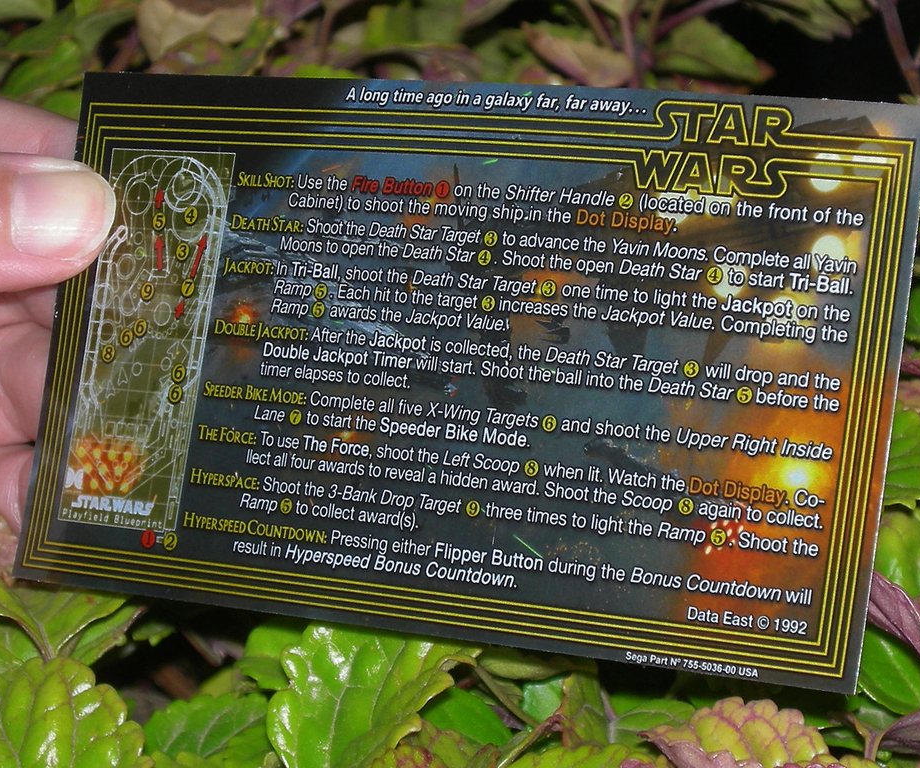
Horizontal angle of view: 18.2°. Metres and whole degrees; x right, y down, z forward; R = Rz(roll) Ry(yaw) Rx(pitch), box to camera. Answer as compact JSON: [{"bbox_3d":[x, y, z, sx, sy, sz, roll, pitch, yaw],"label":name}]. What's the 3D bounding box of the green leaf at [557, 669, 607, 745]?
[{"bbox_3d":[0.020,0.052,0.458,0.010,0.014,0.005,14,-10,-25],"label":"green leaf"}]

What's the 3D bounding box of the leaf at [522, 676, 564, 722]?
[{"bbox_3d":[0.014,0.053,0.478,0.009,0.004,0.011,12,67,1],"label":"leaf"}]

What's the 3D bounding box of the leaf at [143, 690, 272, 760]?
[{"bbox_3d":[-0.042,0.059,0.485,0.022,0.006,0.017,-9,53,1],"label":"leaf"}]

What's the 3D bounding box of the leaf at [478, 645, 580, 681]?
[{"bbox_3d":[0.012,0.048,0.500,0.019,0.006,0.012,-6,41,-7],"label":"leaf"}]

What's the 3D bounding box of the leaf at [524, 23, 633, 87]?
[{"bbox_3d":[0.024,-0.065,0.570,0.024,0.006,0.011,24,60,8],"label":"leaf"}]

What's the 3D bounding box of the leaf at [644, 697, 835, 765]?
[{"bbox_3d":[0.043,0.054,0.447,0.029,0.007,0.014,6,41,0],"label":"leaf"}]

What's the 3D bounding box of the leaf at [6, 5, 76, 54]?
[{"bbox_3d":[-0.085,-0.072,0.585,0.019,0.005,0.010,-33,47,-23],"label":"leaf"}]

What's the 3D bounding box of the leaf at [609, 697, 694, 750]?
[{"bbox_3d":[0.031,0.055,0.464,0.017,0.004,0.013,-16,43,-18],"label":"leaf"}]

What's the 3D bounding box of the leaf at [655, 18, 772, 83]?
[{"bbox_3d":[0.050,-0.066,0.570,0.023,0.006,0.014,14,53,3],"label":"leaf"}]

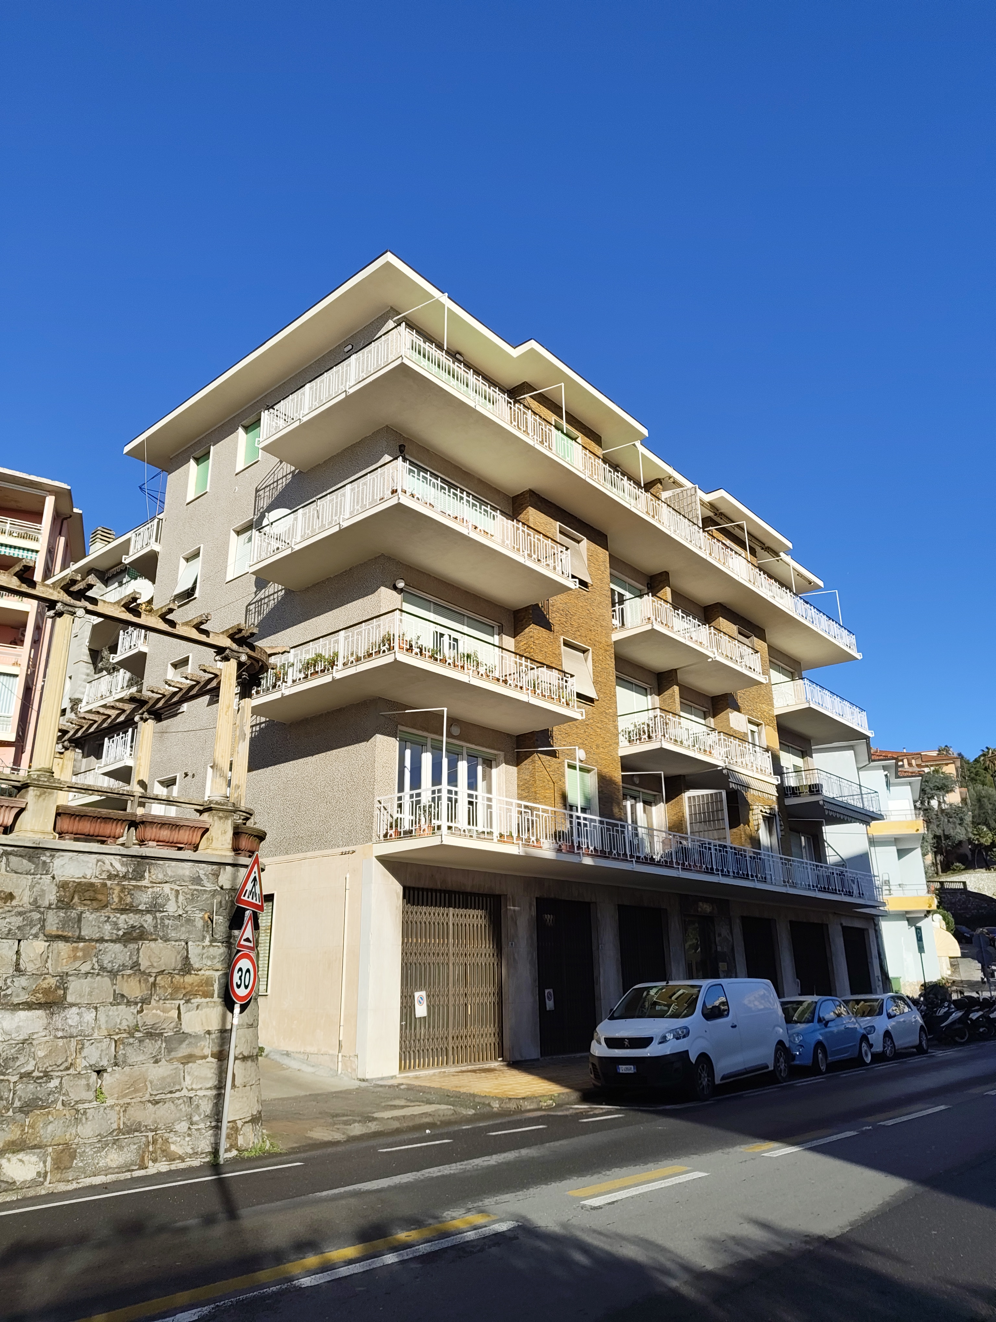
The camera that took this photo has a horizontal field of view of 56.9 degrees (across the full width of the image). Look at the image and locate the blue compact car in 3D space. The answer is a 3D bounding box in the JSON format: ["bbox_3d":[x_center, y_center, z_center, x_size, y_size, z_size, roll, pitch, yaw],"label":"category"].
[{"bbox_3d":[6.820,8.210,20.250,1.640,1.490,3.570,-17,-25,38],"label":"blue compact car"}]

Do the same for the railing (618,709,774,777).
[{"bbox_3d":[6.138,2.735,27.562,1.350,1.017,6.939,-17,-25,38],"label":"railing"}]

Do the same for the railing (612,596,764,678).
[{"bbox_3d":[6.094,-0.475,28.686,1.350,1.017,6.939,-17,-25,38],"label":"railing"}]

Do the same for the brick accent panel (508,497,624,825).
[{"bbox_3d":[1.896,0.453,24.828,0.612,9.747,3.726,-17,-25,38],"label":"brick accent panel"}]

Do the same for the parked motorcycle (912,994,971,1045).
[{"bbox_3d":[13.147,10.813,27.485,0.750,1.200,1.950,13,-24,-35],"label":"parked motorcycle"}]

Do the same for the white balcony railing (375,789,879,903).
[{"bbox_3d":[5.935,5.957,26.679,1.953,1.017,23.508,-17,-25,38],"label":"white balcony railing"}]

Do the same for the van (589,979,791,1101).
[{"bbox_3d":[3.670,6.930,17.070,1.980,1.910,4.750,-17,-24,36],"label":"van"}]

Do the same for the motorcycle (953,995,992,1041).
[{"bbox_3d":[14.869,11.527,29.593,0.750,1.200,1.950,11,-22,-29],"label":"motorcycle"}]

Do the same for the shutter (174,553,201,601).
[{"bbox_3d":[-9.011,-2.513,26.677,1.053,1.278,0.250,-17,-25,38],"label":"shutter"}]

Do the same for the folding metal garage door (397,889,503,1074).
[{"bbox_3d":[-0.994,6.774,19.712,0.120,3.564,3.285,-17,-25,38],"label":"folding metal garage door"}]

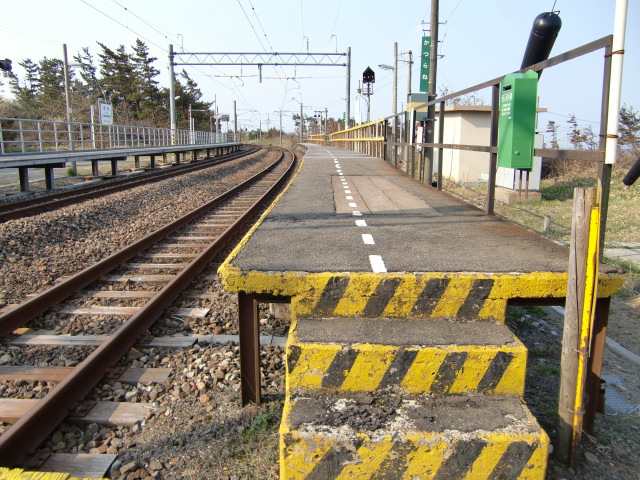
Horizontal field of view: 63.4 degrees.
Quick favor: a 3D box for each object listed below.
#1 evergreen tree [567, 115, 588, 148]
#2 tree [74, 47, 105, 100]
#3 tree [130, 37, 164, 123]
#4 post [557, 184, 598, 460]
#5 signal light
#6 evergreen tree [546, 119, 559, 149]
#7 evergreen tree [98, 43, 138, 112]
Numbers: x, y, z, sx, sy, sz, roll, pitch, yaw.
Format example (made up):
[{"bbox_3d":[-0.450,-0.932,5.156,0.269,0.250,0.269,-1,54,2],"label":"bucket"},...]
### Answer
[{"bbox_3d":[21.922,-9.099,44.074,1.873,3.085,1.873,0,11,0],"label":"evergreen tree"},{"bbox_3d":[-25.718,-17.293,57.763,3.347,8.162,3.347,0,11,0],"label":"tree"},{"bbox_3d":[-19.901,-17.674,59.726,3.923,10.555,3.923,0,11,0],"label":"tree"},{"bbox_3d":[1.369,0.501,2.766,0.120,1.561,0.120,-2,11,0],"label":"post"},{"bbox_3d":[3.015,-10.065,31.662,0.758,1.021,0.400,0,11,0],"label":"signal light"},{"bbox_3d":[21.136,-9.446,47.062,1.091,2.763,1.091,0,11,0],"label":"evergreen tree"},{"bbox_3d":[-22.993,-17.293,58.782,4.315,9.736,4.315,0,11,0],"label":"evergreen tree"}]

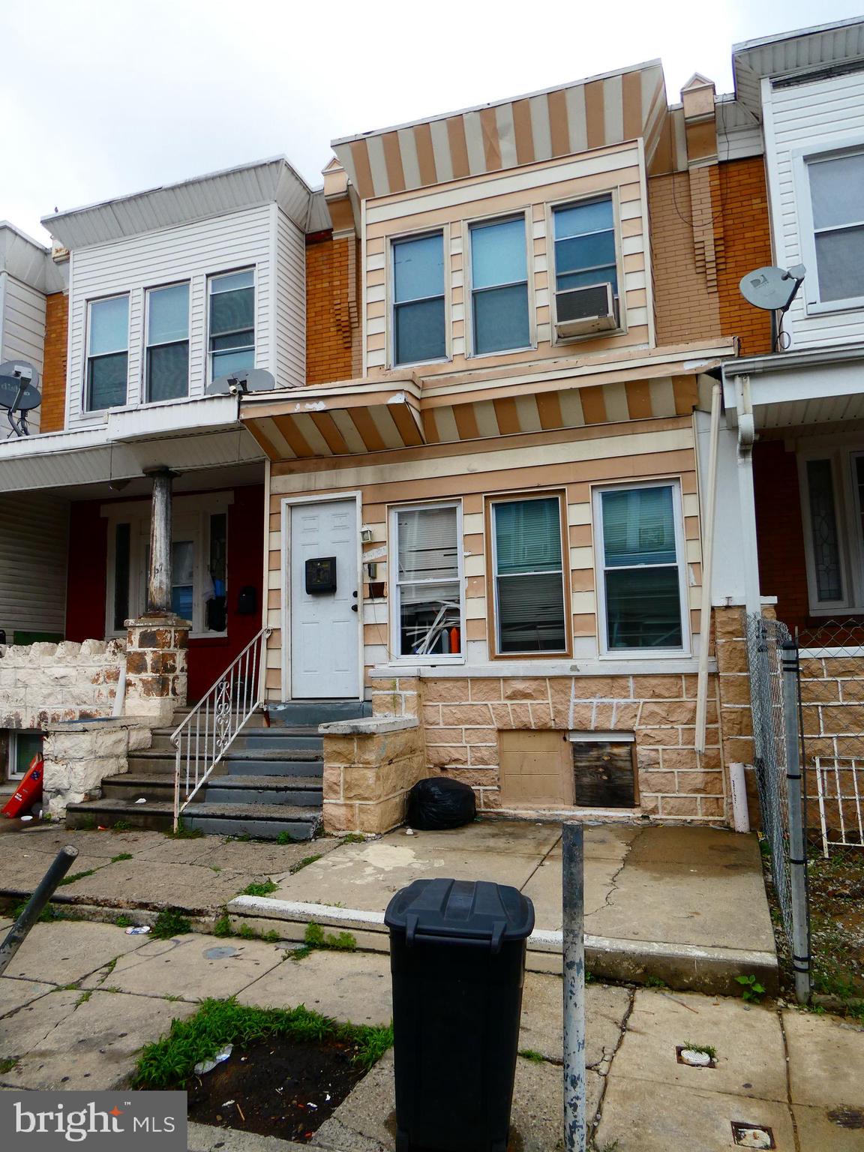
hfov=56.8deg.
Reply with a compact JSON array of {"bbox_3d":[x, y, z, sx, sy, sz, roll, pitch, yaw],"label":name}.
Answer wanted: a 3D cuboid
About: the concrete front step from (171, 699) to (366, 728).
[{"bbox_3d":[-1.660,1.484,8.463,2.370,0.265,0.370,-4,-8,19],"label":"concrete front step"}]

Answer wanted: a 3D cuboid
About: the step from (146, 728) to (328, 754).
[{"bbox_3d":[-1.734,1.680,8.118,2.430,0.200,0.360,-4,-8,19],"label":"step"}]

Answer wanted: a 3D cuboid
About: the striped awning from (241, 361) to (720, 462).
[{"bbox_3d":[0.280,-1.638,7.726,4.610,0.500,0.500,-4,-8,19],"label":"striped awning"}]

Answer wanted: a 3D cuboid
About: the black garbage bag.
[{"bbox_3d":[0.059,1.989,7.061,0.580,0.405,0.520,-4,-8,19],"label":"black garbage bag"}]

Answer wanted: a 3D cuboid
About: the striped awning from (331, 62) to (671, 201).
[{"bbox_3d":[0.739,-5.056,9.482,3.920,0.690,0.750,-4,-8,19],"label":"striped awning"}]

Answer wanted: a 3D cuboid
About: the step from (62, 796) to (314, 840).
[{"bbox_3d":[-2.043,2.125,7.004,2.510,0.195,0.410,-4,-8,19],"label":"step"}]

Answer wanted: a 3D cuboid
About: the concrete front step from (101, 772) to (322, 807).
[{"bbox_3d":[-1.960,1.982,7.398,2.430,0.205,0.390,-4,-8,19],"label":"concrete front step"}]

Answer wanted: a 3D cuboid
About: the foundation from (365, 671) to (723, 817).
[{"bbox_3d":[0.996,1.577,7.434,3.260,1.260,0.300,-4,-8,19],"label":"foundation"}]

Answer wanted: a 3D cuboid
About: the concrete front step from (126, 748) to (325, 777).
[{"bbox_3d":[-1.844,1.826,7.766,2.430,0.205,0.380,-4,-8,19],"label":"concrete front step"}]

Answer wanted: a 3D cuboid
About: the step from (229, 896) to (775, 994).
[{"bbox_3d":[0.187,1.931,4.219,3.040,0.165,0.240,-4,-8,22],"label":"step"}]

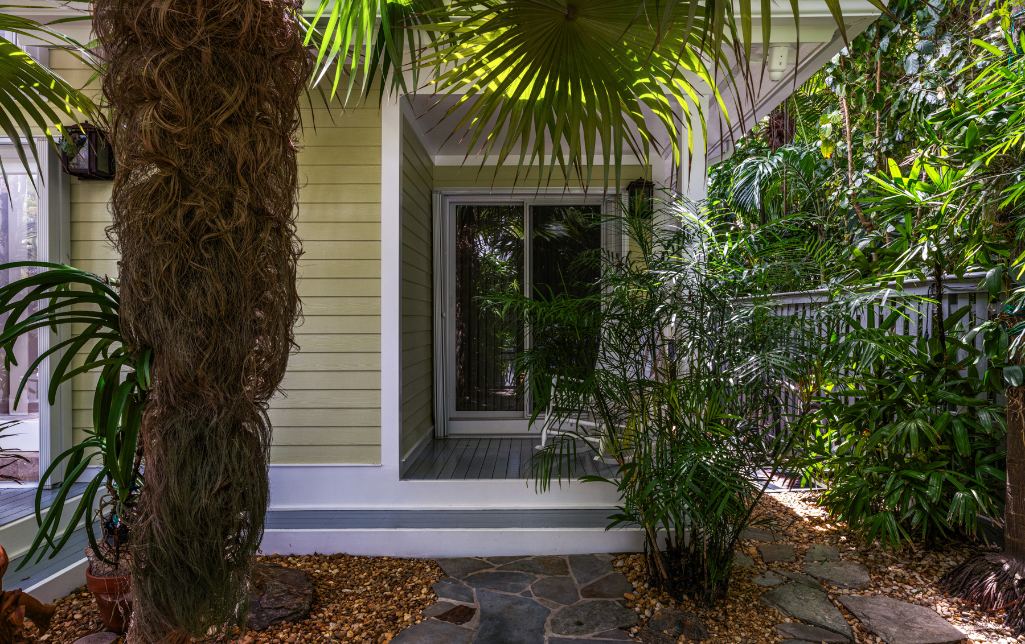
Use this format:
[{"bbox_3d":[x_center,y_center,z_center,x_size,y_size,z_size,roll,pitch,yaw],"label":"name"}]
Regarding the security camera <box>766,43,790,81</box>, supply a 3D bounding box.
[{"bbox_3d":[1.375,-1.342,2.950,0.120,0.200,0.125,0,0,1],"label":"security camera"}]

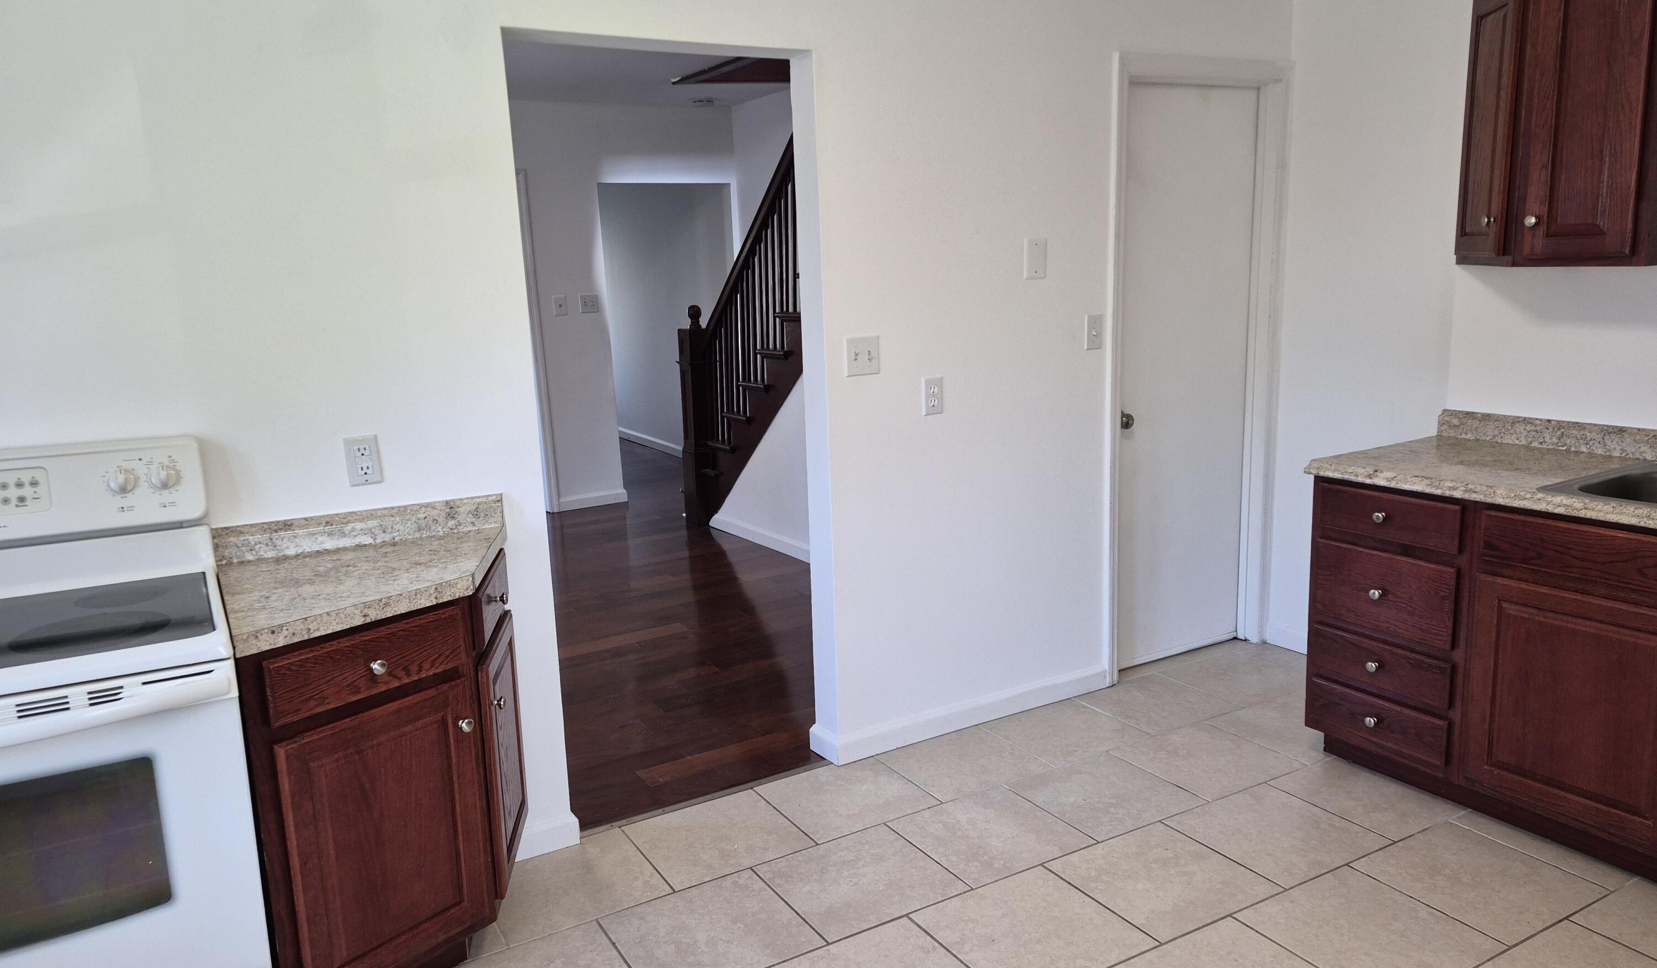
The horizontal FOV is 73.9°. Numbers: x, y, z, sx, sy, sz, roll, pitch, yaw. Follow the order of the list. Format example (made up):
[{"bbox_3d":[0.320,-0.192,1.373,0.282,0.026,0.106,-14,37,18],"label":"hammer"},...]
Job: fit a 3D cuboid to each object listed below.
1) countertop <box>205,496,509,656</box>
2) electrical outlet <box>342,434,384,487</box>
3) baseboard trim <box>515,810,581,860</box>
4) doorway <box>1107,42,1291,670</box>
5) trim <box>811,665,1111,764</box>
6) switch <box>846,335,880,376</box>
[{"bbox_3d":[-0.928,0.167,2.335,0.636,0.119,0.622,-8,12,-29],"label":"countertop"},{"bbox_3d":[-1.081,-0.053,2.566,0.072,0.114,0.010,-8,12,-29],"label":"electrical outlet"},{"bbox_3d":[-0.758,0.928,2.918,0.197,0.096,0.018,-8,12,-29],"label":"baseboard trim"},{"bbox_3d":[1.292,-0.399,3.978,0.833,2.153,0.151,-8,12,-29],"label":"doorway"},{"bbox_3d":[0.477,0.734,3.691,1.139,0.096,0.145,-8,12,-29],"label":"trim"},{"bbox_3d":[0.106,-0.371,3.208,0.115,0.114,0.013,-8,12,-29],"label":"switch"}]

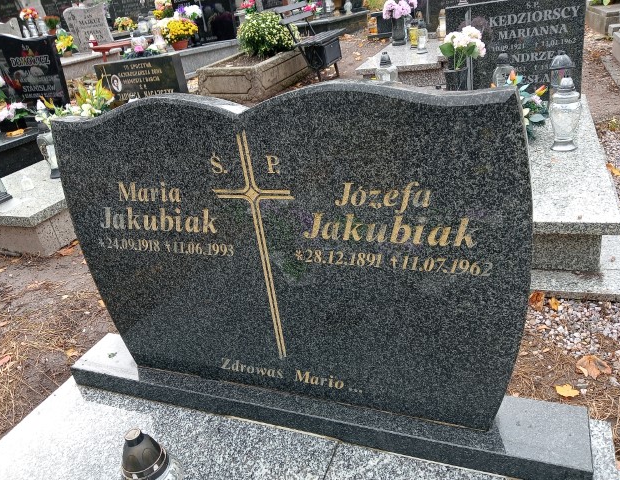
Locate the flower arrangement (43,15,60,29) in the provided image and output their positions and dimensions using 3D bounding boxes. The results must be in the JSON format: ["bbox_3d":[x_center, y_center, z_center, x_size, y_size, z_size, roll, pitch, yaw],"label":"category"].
[{"bbox_3d":[-4.395,-3.713,8.800,0.260,0.260,0.260,2,28,23],"label":"flower arrangement"}]

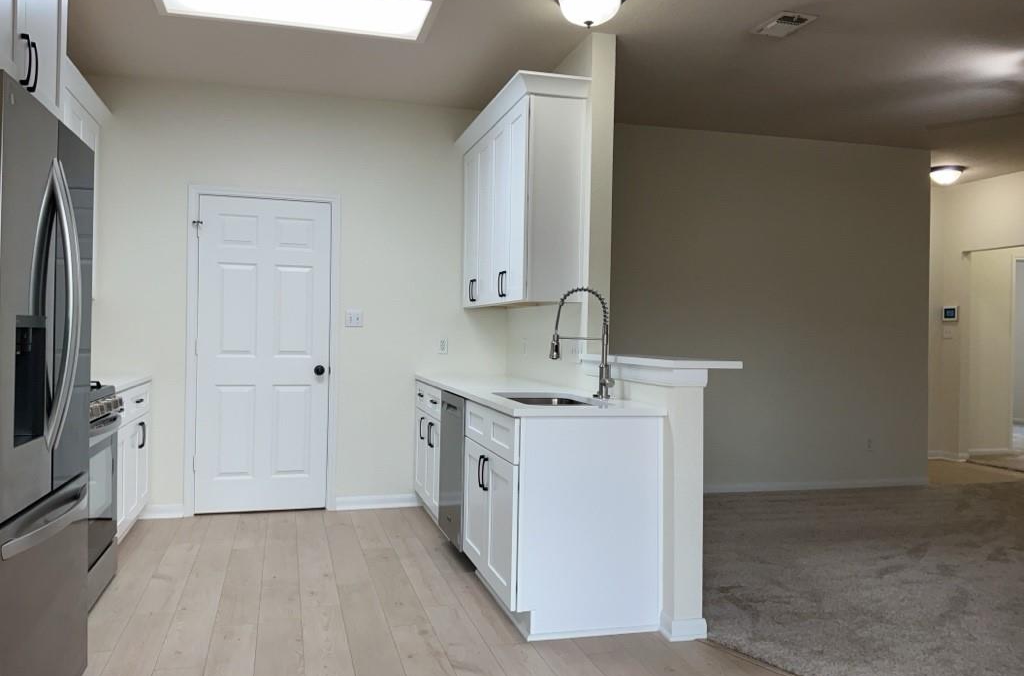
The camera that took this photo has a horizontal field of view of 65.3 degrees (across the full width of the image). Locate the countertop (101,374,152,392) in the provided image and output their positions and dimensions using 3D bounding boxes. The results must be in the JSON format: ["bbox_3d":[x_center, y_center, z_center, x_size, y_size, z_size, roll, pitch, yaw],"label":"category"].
[{"bbox_3d":[-2.397,0.254,4.347,0.630,0.028,1.170,1,0,-16],"label":"countertop"}]

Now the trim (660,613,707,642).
[{"bbox_3d":[0.678,1.134,3.176,0.160,0.085,0.122,1,0,-16],"label":"trim"}]

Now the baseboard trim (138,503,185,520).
[{"bbox_3d":[-2.206,1.094,5.024,0.273,0.087,0.016,1,0,-16],"label":"baseboard trim"}]

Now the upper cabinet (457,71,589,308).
[{"bbox_3d":[0.005,-0.776,4.836,0.375,1.179,1.530,1,0,-16],"label":"upper cabinet"}]

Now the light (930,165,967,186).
[{"bbox_3d":[3.983,-1.469,7.324,0.335,0.152,0.335,1,0,9],"label":"light"}]

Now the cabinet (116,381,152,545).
[{"bbox_3d":[-2.407,0.702,4.352,0.613,0.870,1.160,1,0,-16],"label":"cabinet"}]

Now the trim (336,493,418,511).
[{"bbox_3d":[-0.895,1.108,5.397,0.568,0.090,0.016,1,0,-16],"label":"trim"}]

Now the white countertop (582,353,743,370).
[{"bbox_3d":[0.624,0.103,3.608,0.305,0.031,1.040,1,0,-16],"label":"white countertop"}]

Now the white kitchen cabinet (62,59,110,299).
[{"bbox_3d":[-2.503,-0.810,4.316,0.385,1.170,1.160,1,0,-16],"label":"white kitchen cabinet"}]

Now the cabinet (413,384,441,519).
[{"bbox_3d":[-0.230,0.727,5.085,0.627,0.870,0.940,1,0,-16],"label":"cabinet"}]

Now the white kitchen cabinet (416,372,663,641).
[{"bbox_3d":[-0.021,0.721,4.346,0.630,0.890,2.475,1,0,-16],"label":"white kitchen cabinet"}]

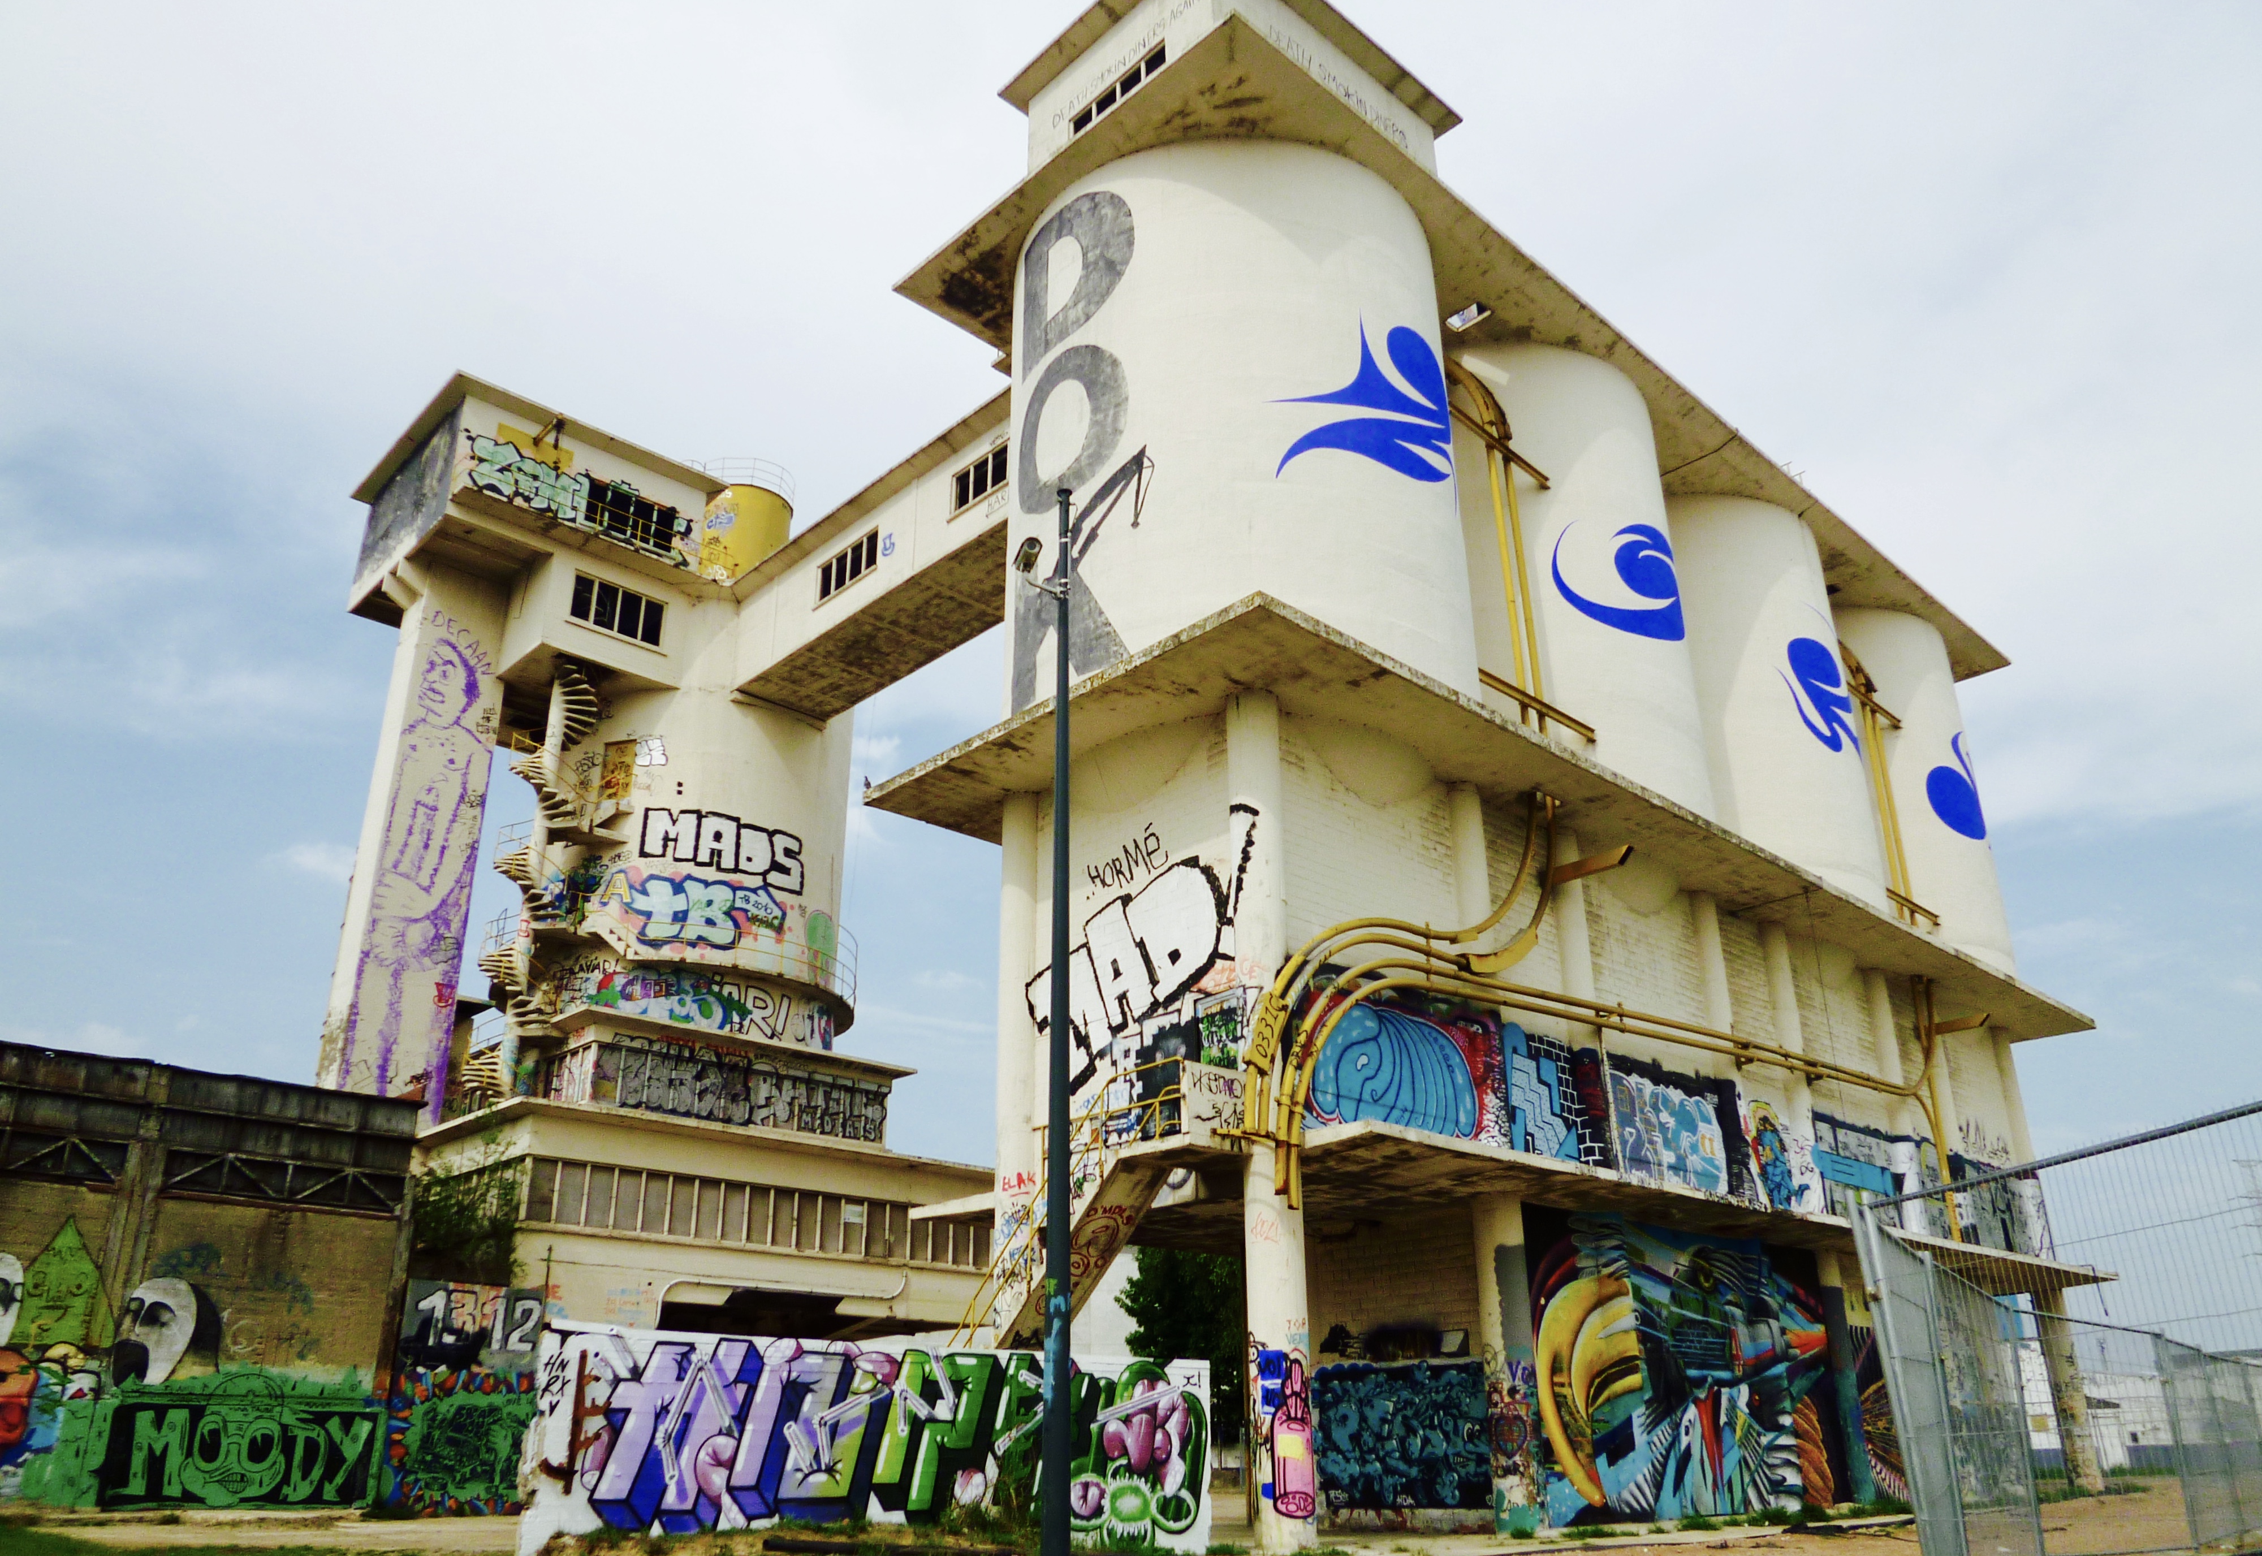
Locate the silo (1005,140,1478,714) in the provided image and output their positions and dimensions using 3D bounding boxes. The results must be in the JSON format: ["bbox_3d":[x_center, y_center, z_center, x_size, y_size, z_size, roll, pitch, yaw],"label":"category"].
[{"bbox_3d":[1.746,-4.444,27.026,7.554,9.930,7.554,0,-23,0],"label":"silo"}]

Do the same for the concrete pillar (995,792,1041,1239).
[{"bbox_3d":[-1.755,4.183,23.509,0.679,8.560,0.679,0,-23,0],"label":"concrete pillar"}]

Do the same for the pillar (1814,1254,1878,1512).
[{"bbox_3d":[12.841,10.723,28.160,0.692,4.343,0.692,20,-31,-40],"label":"pillar"}]

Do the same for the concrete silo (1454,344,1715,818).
[{"bbox_3d":[7.412,-2.456,31.956,7.474,9.948,7.474,20,-31,-40],"label":"concrete silo"}]

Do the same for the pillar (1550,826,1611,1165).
[{"bbox_3d":[7.491,3.622,25.753,0.679,5.896,0.679,20,-30,-40],"label":"pillar"}]

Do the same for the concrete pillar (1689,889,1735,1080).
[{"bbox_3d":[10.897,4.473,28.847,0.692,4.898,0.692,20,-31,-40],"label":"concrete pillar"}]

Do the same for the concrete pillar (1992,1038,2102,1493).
[{"bbox_3d":[21.900,11.223,37.692,0.679,10.632,0.679,20,-30,-40],"label":"concrete pillar"}]

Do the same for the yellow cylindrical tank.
[{"bbox_3d":[-12.832,-6.986,50.908,3.131,5.555,3.131,0,-23,0],"label":"yellow cylindrical tank"}]

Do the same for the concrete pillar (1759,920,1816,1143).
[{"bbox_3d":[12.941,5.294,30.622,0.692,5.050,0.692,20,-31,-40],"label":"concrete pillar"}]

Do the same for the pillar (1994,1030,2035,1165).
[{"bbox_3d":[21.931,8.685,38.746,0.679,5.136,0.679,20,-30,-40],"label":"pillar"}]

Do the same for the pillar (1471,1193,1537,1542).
[{"bbox_3d":[5.105,7.881,21.327,0.692,4.343,0.692,20,-31,-40],"label":"pillar"}]

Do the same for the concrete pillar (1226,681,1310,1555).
[{"bbox_3d":[1.750,3.719,19.735,0.679,10.696,0.679,0,-23,0],"label":"concrete pillar"}]

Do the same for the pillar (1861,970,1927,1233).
[{"bbox_3d":[16.375,7.052,33.440,0.692,6.131,0.692,20,-31,-40],"label":"pillar"}]

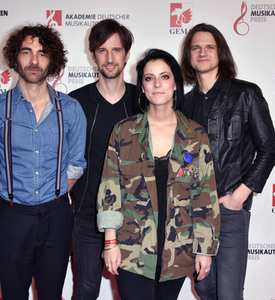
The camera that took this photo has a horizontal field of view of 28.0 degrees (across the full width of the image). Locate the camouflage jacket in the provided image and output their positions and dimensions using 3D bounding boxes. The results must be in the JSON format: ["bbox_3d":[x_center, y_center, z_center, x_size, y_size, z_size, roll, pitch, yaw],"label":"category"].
[{"bbox_3d":[0.088,0.185,2.380,0.530,0.720,0.310,0,6,-1],"label":"camouflage jacket"}]

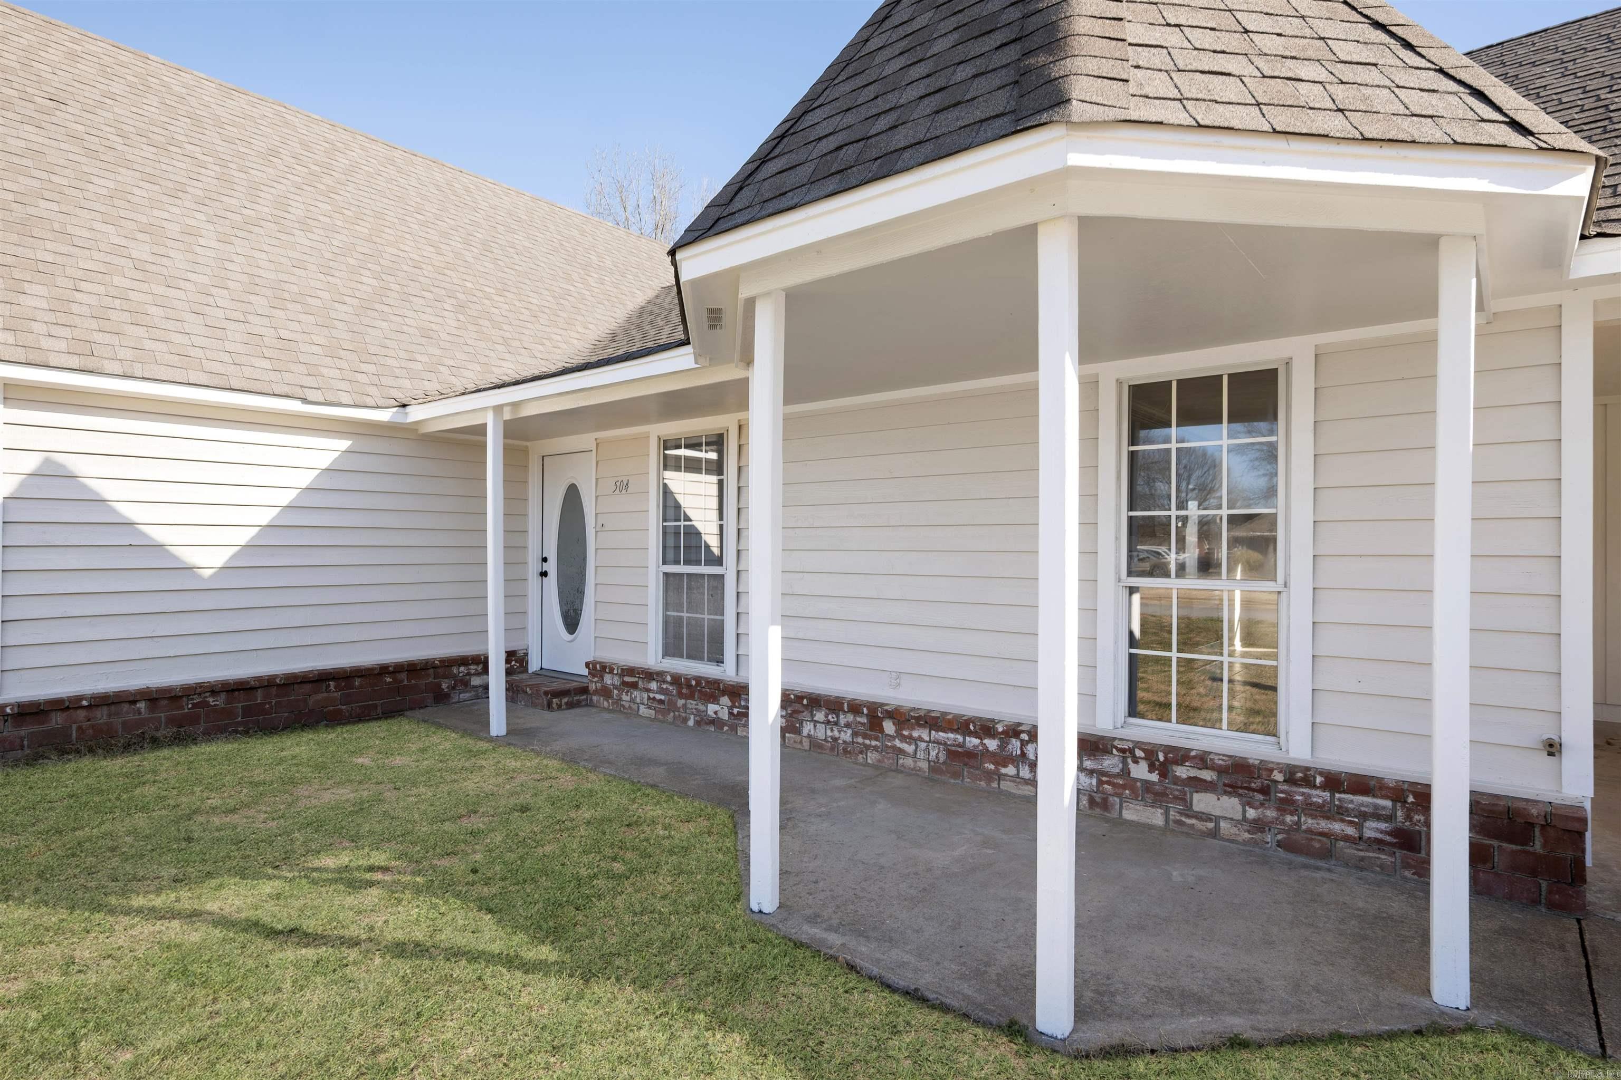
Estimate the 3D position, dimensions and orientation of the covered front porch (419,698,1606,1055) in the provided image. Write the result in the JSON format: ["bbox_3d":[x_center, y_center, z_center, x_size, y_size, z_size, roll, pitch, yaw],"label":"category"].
[{"bbox_3d":[-0.499,1.547,4.412,7.350,0.130,2.180,0,0,37],"label":"covered front porch"}]

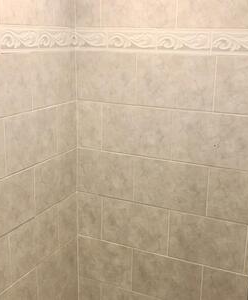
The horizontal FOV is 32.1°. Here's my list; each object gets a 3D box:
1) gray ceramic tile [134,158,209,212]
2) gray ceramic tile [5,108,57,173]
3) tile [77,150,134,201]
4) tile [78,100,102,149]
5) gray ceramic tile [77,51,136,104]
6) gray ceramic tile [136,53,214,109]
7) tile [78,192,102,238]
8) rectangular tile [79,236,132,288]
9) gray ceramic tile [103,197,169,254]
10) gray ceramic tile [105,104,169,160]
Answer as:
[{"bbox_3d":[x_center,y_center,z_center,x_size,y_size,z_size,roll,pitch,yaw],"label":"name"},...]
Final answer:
[{"bbox_3d":[0.179,0.139,1.689,0.300,0.199,0.012,8,16,24],"label":"gray ceramic tile"},{"bbox_3d":[-0.332,-0.041,1.547,0.012,0.199,0.300,8,16,24],"label":"gray ceramic tile"},{"bbox_3d":[-0.076,0.102,1.801,0.264,0.200,0.020,8,16,24],"label":"tile"},{"bbox_3d":[-0.141,-0.100,1.786,0.118,0.199,0.012,8,16,24],"label":"tile"},{"bbox_3d":[-0.072,-0.286,1.705,0.265,0.199,0.012,8,16,24],"label":"gray ceramic tile"},{"bbox_3d":[0.187,-0.251,1.582,0.300,0.200,0.020,8,16,24],"label":"gray ceramic tile"},{"bbox_3d":[-0.148,0.290,1.887,0.118,0.199,0.012,8,16,24],"label":"tile"},{"bbox_3d":[-0.085,0.494,1.908,0.265,0.199,0.012,8,16,24],"label":"rectangular tile"},{"bbox_3d":[0.044,0.312,1.796,0.300,0.200,0.020,8,16,24],"label":"gray ceramic tile"},{"bbox_3d":[0.051,-0.075,1.694,0.300,0.200,0.020,8,16,24],"label":"gray ceramic tile"}]

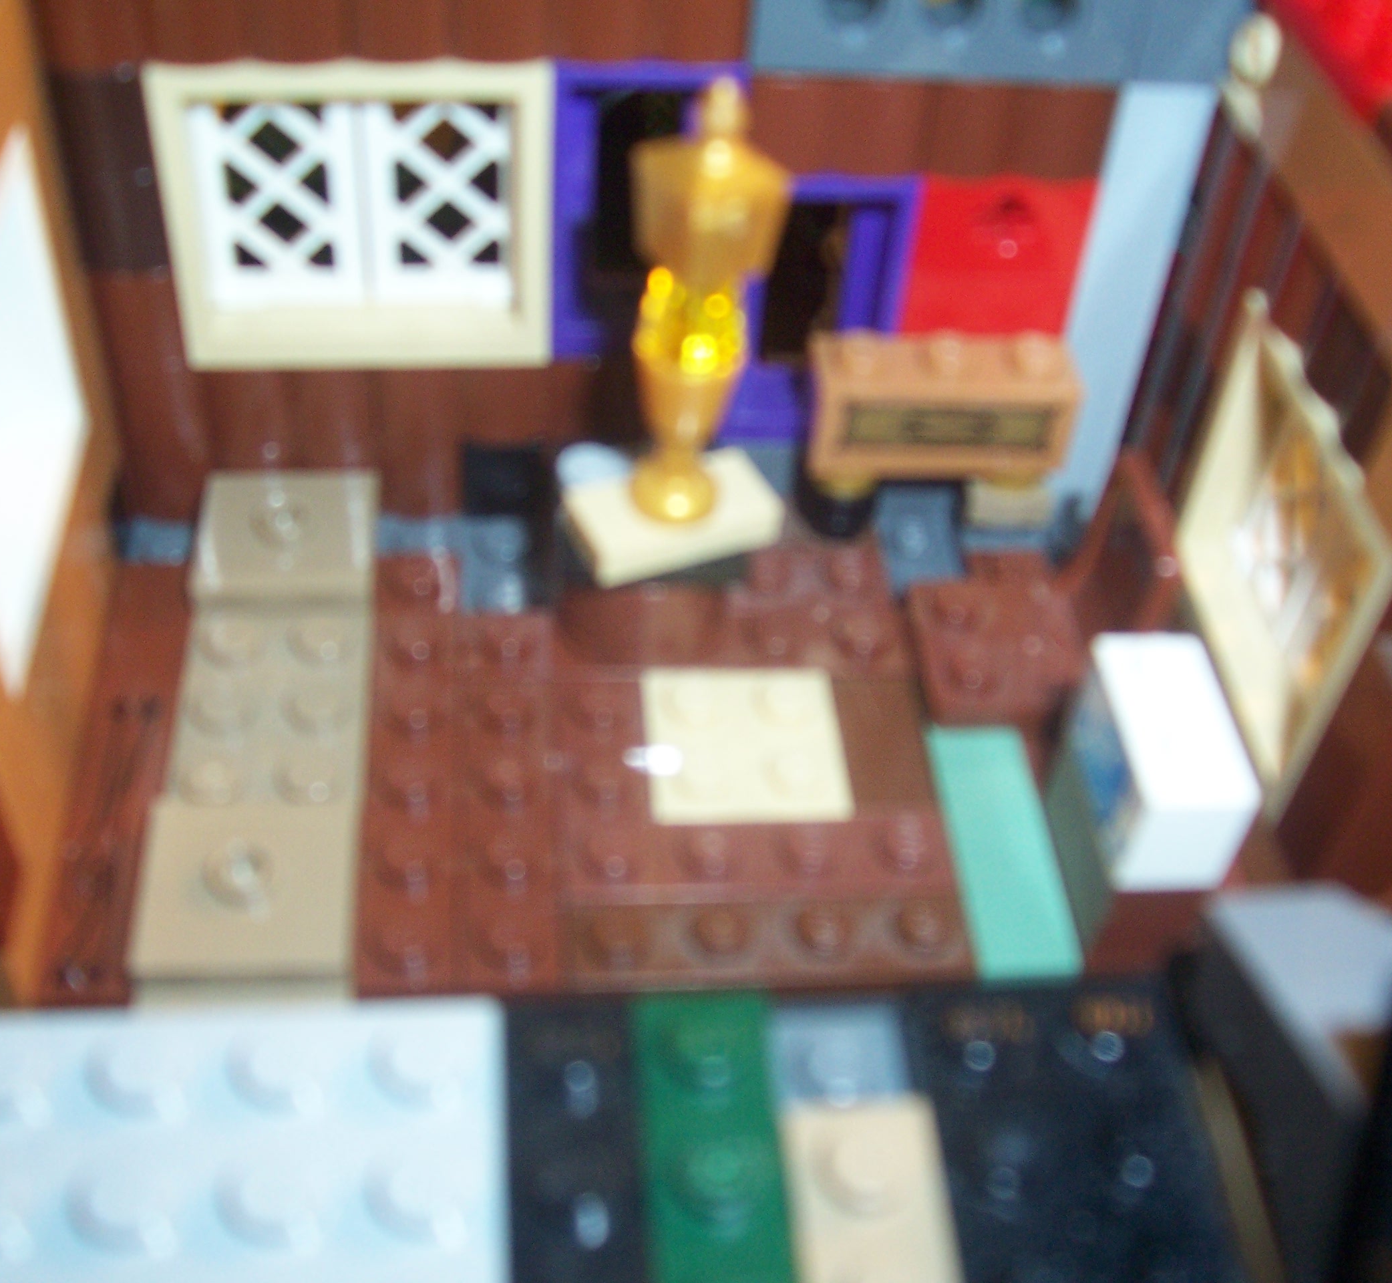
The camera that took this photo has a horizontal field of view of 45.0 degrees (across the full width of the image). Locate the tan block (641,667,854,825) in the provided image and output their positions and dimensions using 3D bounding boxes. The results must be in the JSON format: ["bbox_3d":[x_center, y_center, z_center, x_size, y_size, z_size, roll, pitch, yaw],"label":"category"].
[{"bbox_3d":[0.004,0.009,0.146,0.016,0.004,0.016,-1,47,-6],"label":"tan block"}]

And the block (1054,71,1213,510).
[{"bbox_3d":[0.038,-0.034,0.162,0.008,0.048,0.008,-2,47,-8],"label":"block"}]

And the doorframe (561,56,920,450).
[{"bbox_3d":[0.003,-0.036,0.153,0.032,0.038,0.008,-2,47,-8],"label":"doorframe"}]

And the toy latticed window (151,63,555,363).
[{"bbox_3d":[-0.029,-0.038,0.146,0.032,0.029,0.008,-2,47,-8],"label":"toy latticed window"}]

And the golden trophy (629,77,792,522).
[{"bbox_3d":[0.000,-0.025,0.130,0.012,0.036,0.008,12,47,5],"label":"golden trophy"}]

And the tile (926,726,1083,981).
[{"bbox_3d":[0.025,0.018,0.141,0.008,0.003,0.024,-1,47,-6],"label":"tile"}]

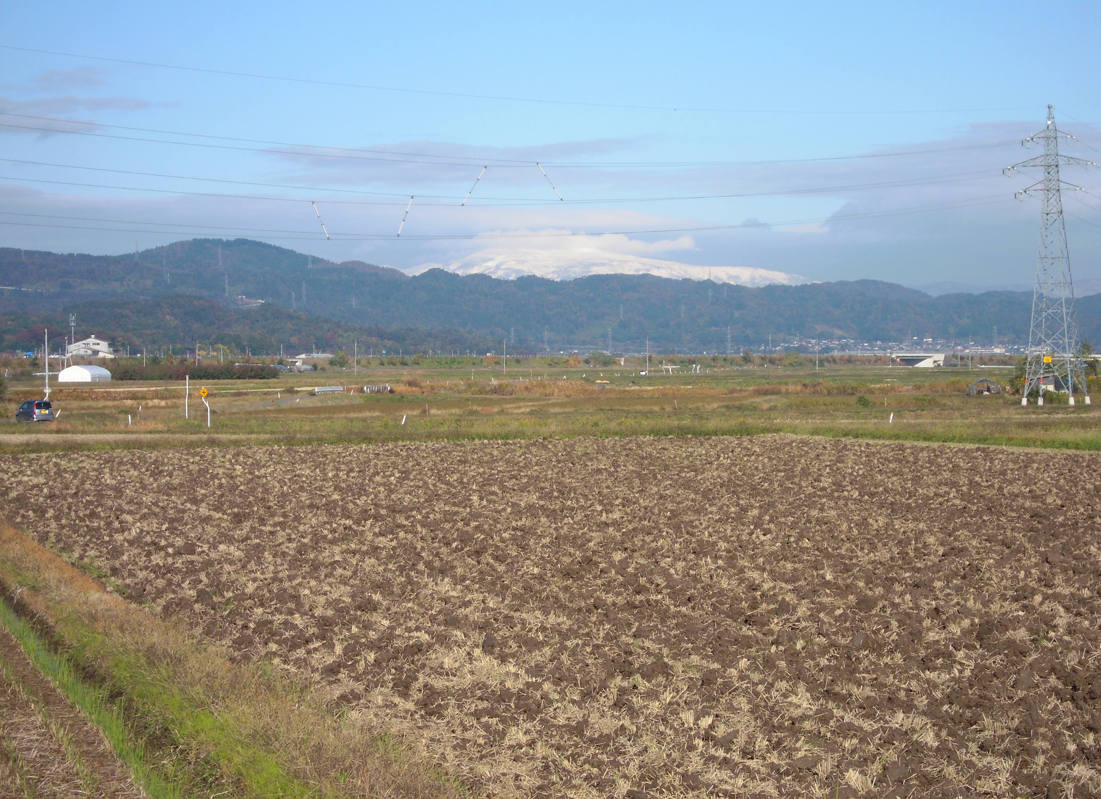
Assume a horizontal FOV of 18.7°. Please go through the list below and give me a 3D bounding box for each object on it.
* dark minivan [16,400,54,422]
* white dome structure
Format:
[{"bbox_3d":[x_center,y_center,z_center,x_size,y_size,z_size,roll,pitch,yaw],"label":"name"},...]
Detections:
[{"bbox_3d":[-35.496,0.906,230.000,1.475,1.630,3.395,-1,1,-29],"label":"dark minivan"},{"bbox_3d":[-85.918,-4.753,616.430,6.200,3.050,13.000,0,1,8],"label":"white dome structure"}]

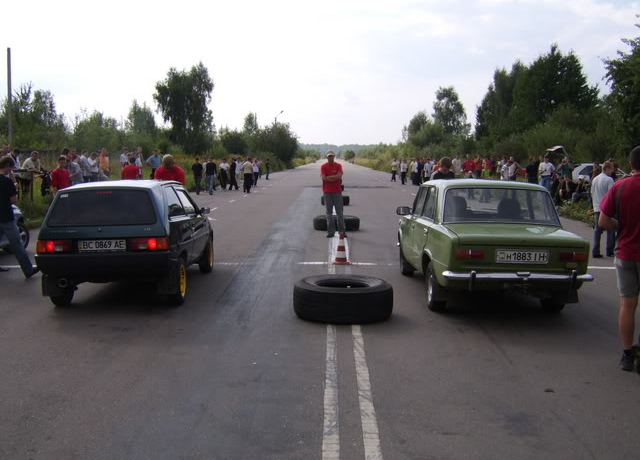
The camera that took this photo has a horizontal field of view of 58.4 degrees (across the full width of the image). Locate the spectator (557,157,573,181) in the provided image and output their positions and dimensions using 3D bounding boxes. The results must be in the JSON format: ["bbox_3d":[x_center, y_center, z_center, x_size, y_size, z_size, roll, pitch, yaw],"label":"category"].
[{"bbox_3d":[8.865,-1.760,20.700,0.580,1.740,0.420,6,9,37],"label":"spectator"}]

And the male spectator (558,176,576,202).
[{"bbox_3d":[8.201,-1.263,18.990,0.580,0.950,0.750,5,9,33],"label":"male spectator"}]

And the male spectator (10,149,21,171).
[{"bbox_3d":[-9.764,-1.739,18.406,0.320,1.740,0.500,5,9,37],"label":"male spectator"}]

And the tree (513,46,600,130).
[{"bbox_3d":[19.921,-9.969,48.685,7.400,11.220,7.400,0,7,0],"label":"tree"}]

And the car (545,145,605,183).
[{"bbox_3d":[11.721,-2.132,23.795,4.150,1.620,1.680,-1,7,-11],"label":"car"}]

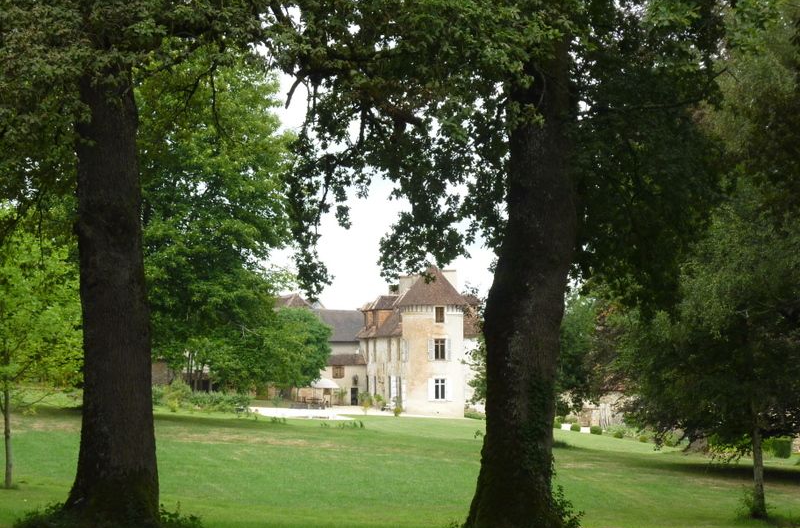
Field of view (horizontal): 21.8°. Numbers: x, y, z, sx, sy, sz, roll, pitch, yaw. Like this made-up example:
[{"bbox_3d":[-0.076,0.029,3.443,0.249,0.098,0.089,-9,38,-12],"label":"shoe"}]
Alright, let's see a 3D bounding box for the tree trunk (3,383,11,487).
[{"bbox_3d":[-7.000,3.086,37.000,0.142,1.814,0.140,0,-3,0],"label":"tree trunk"}]

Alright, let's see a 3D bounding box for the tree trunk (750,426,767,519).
[{"bbox_3d":[5.084,2.957,29.500,0.227,1.305,0.220,0,-3,0],"label":"tree trunk"}]

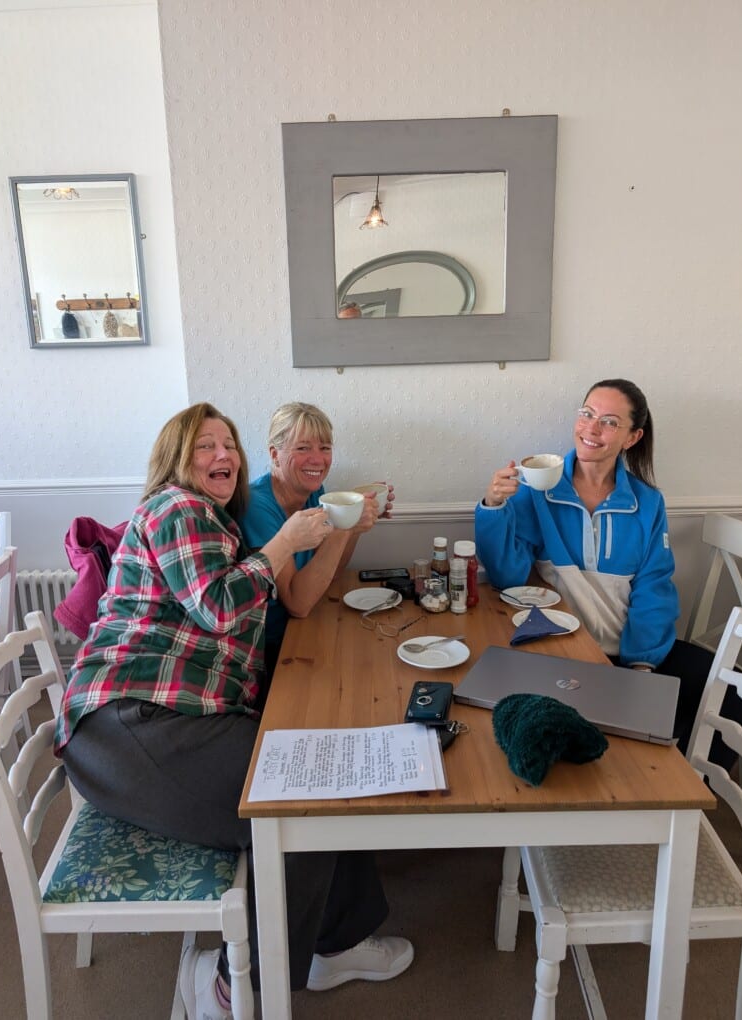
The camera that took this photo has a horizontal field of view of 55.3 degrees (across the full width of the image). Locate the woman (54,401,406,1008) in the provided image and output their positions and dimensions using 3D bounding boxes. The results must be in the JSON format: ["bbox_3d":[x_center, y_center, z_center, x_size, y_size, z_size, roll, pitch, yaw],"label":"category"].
[{"bbox_3d":[-0.308,0.427,1.594,0.780,1.335,0.520,-1,13,0],"label":"woman"}]

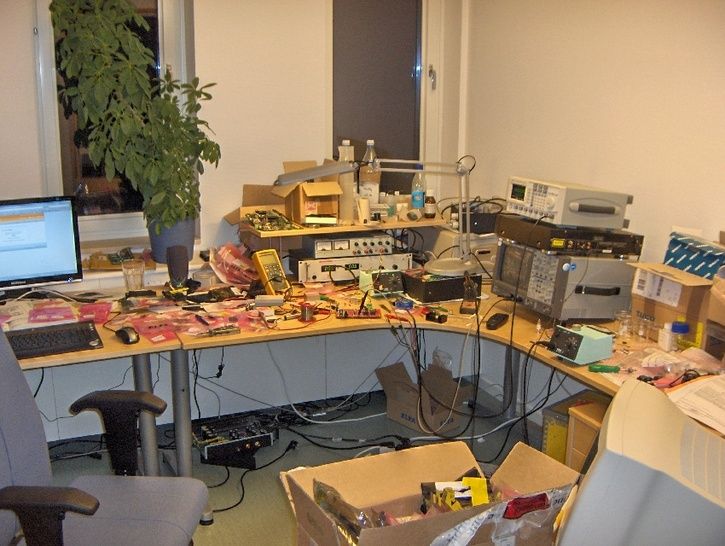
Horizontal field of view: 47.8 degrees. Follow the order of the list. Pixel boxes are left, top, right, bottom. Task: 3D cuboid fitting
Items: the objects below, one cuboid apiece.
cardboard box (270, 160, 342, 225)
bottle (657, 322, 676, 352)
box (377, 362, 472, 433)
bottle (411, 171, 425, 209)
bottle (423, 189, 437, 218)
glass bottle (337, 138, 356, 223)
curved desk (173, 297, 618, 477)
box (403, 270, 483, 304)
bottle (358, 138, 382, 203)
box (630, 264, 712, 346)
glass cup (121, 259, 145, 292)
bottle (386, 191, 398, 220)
[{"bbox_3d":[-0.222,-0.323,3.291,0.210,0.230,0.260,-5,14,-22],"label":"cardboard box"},{"bbox_3d":[0.921,0.190,2.456,0.053,0.084,0.050,5,13,21],"label":"bottle"},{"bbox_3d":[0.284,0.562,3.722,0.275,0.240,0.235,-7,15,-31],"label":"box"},{"bbox_3d":[0.243,-0.357,3.504,0.061,0.219,0.061,1,13,4],"label":"bottle"},{"bbox_3d":[0.290,-0.292,3.452,0.045,0.116,0.045,1,13,5],"label":"bottle"},{"bbox_3d":[-0.061,-0.361,3.254,0.064,0.331,0.068,0,13,-1],"label":"glass bottle"},{"bbox_3d":[0.298,0.510,2.676,1.705,0.730,1.770,-5,14,-22],"label":"curved desk"},{"bbox_3d":[0.281,0.036,2.931,0.230,0.082,0.195,-5,14,-22],"label":"box"},{"bbox_3d":[0.034,-0.381,3.361,0.088,0.325,0.088,0,13,1],"label":"bottle"},{"bbox_3d":[0.916,0.100,2.390,0.145,0.200,0.195,-5,14,-22],"label":"box"},{"bbox_3d":[-0.827,0.010,2.947,0.085,0.118,0.085,-5,14,-22],"label":"glass cup"},{"bbox_3d":[0.128,-0.281,3.390,0.050,0.108,0.050,-5,14,-22],"label":"bottle"}]

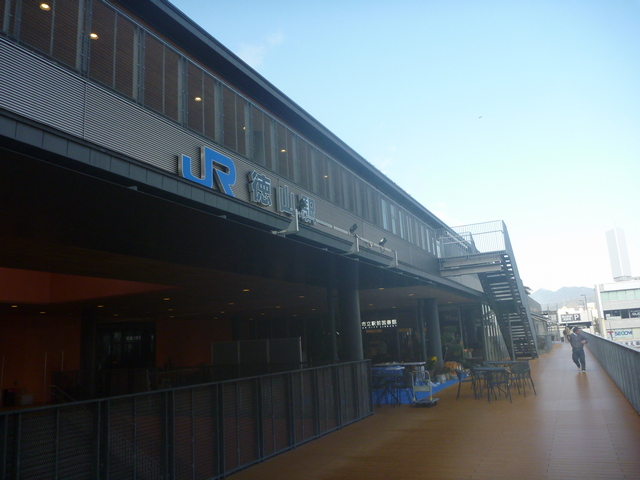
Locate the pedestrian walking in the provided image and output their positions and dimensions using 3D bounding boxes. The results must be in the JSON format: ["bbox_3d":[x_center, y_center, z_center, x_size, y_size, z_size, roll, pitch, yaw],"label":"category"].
[{"bbox_3d":[9.505,4.019,19.042,0.580,1.640,0.420,-9,-13,25],"label":"pedestrian walking"}]

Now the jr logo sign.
[{"bbox_3d":[-1.744,-1.076,8.156,0.120,0.687,1.332,-9,-13,25],"label":"jr logo sign"}]

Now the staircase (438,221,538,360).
[{"bbox_3d":[8.825,3.191,26.176,2.800,6.150,10.900,-9,-13,25],"label":"staircase"}]

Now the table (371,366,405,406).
[{"bbox_3d":[1.698,3.707,13.015,0.680,0.760,0.680,-9,-13,25],"label":"table"}]

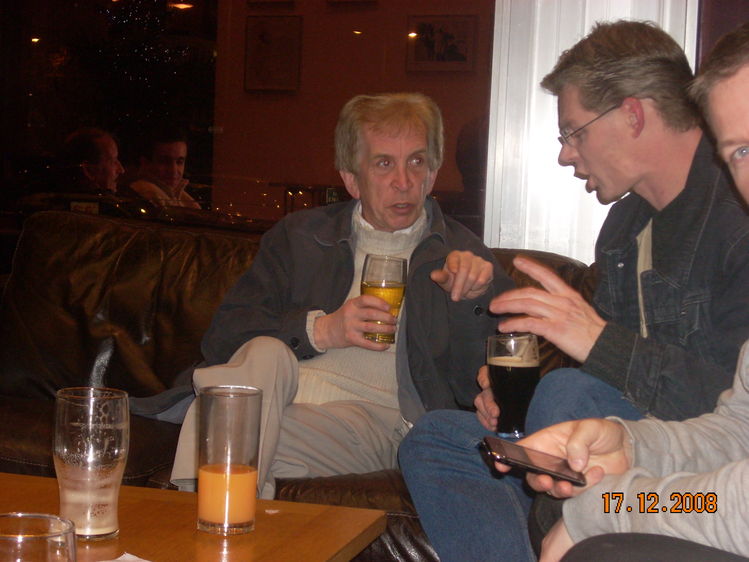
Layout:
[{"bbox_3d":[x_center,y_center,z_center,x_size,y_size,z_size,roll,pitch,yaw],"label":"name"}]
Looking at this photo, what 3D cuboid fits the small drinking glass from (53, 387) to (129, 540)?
[{"bbox_3d":[-0.309,0.199,1.823,0.082,0.156,0.082,2,6,0],"label":"small drinking glass"}]

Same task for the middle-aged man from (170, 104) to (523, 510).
[{"bbox_3d":[-0.037,0.219,2.774,0.620,1.070,0.820,3,6,13],"label":"middle-aged man"}]

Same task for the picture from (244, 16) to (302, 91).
[{"bbox_3d":[-0.485,-1.092,8.000,0.285,0.355,0.030,4,6,20],"label":"picture"}]

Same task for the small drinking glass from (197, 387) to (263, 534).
[{"bbox_3d":[-0.162,0.200,1.868,0.069,0.156,0.069,2,6,0],"label":"small drinking glass"}]

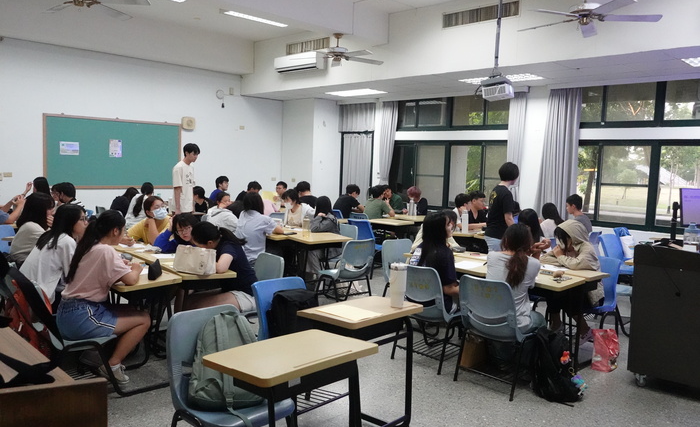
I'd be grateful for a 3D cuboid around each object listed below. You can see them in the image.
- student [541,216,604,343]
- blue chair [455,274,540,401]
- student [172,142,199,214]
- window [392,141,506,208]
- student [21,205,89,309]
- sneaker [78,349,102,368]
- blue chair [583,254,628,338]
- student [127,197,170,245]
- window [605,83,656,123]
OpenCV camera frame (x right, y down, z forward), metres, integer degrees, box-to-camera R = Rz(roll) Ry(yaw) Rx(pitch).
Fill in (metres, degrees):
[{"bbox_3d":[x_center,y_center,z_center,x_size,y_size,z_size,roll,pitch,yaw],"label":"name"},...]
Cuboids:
[{"bbox_3d":[1.959,0.615,5.017,0.620,1.139,0.480,-2,7,-42],"label":"student"},{"bbox_3d":[1.107,0.826,4.051,0.550,0.795,0.490,-3,7,-45],"label":"blue chair"},{"bbox_3d":[-2.145,-0.049,7.431,0.280,1.738,0.430,4,5,21],"label":"student"},{"bbox_3d":[1.739,-0.699,10.301,0.100,1.250,2.600,-3,7,-45],"label":"window"},{"bbox_3d":[-1.985,0.526,3.905,0.680,1.200,0.500,-3,7,-45],"label":"student"},{"bbox_3d":[-1.783,1.025,3.970,0.095,0.115,0.250,7,-26,45],"label":"sneaker"},{"bbox_3d":[2.109,0.794,5.107,0.530,0.790,0.480,-3,7,-45],"label":"blue chair"},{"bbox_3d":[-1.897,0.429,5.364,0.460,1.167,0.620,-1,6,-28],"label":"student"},{"bbox_3d":[4.026,-1.590,8.151,0.060,0.570,0.730,-3,7,-45],"label":"window"}]

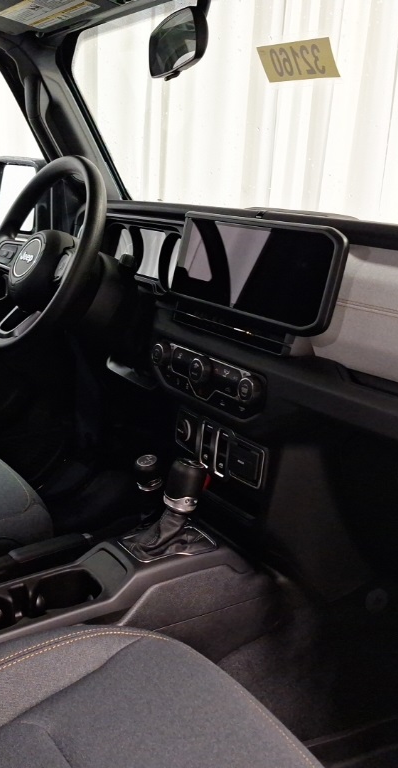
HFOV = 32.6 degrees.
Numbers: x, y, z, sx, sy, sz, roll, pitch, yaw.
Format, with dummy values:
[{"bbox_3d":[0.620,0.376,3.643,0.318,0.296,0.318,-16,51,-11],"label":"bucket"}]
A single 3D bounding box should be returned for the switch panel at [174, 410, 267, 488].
[{"bbox_3d":[0.028,0.092,1.034,0.030,0.075,0.222,-6,18,-36],"label":"switch panel"}]

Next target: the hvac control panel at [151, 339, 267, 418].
[{"bbox_3d":[0.007,-0.007,0.985,0.042,0.086,0.260,-6,18,-36],"label":"hvac control panel"}]

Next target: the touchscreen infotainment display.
[{"bbox_3d":[0.079,-0.165,0.982,0.033,0.138,0.345,5,11,-38],"label":"touchscreen infotainment display"}]

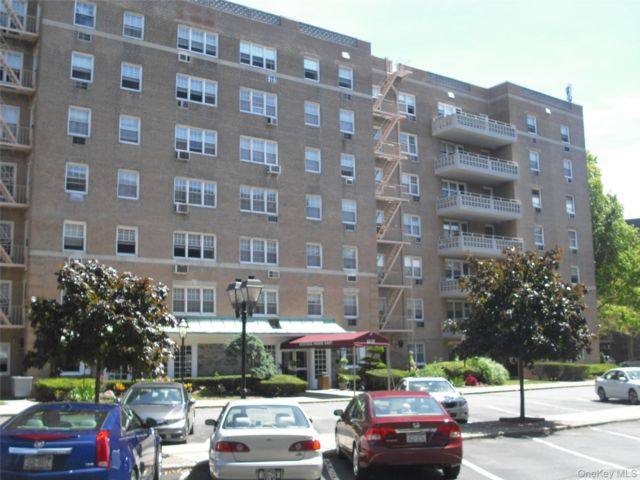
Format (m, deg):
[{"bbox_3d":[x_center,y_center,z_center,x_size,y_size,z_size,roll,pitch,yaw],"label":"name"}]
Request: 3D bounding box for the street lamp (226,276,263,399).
[{"bbox_3d":[-1.616,2.639,15.200,0.400,3.726,1.000,5,-11,-33],"label":"street lamp"}]

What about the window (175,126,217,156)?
[{"bbox_3d":[-6.420,-5.160,36.595,2.300,1.370,0.150,5,-11,-32],"label":"window"}]

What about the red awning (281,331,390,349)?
[{"bbox_3d":[0.638,4.977,34.723,2.013,0.677,6.400,5,-11,-33],"label":"red awning"}]

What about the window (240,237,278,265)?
[{"bbox_3d":[-3.346,0.627,38.861,2.374,1.431,0.150,5,-11,-33],"label":"window"}]

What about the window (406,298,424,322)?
[{"bbox_3d":[6.124,4.492,45.150,1.370,1.360,0.150,5,-11,-32],"label":"window"}]

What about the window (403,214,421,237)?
[{"bbox_3d":[6.253,-0.974,47.576,1.502,1.431,0.150,5,-11,-33],"label":"window"}]

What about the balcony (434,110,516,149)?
[{"bbox_3d":[11.095,-7.812,50.176,6.038,1.079,2.278,5,-11,-33],"label":"balcony"}]

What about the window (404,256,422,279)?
[{"bbox_3d":[6.211,1.832,46.573,1.476,1.409,0.150,5,-11,-33],"label":"window"}]

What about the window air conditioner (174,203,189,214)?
[{"bbox_3d":[-7.133,-1.568,36.018,0.663,0.474,0.450,5,-11,-33],"label":"window air conditioner"}]

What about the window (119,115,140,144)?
[{"bbox_3d":[-9.535,-5.495,35.327,1.041,1.427,0.150,5,-11,-33],"label":"window"}]

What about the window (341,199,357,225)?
[{"bbox_3d":[1.764,-1.681,41.957,1.032,1.418,0.150,5,-11,-33],"label":"window"}]

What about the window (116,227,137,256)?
[{"bbox_3d":[-9.557,0.055,34.848,1.057,1.431,0.150,5,-11,-33],"label":"window"}]

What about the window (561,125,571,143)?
[{"bbox_3d":[18.910,-8.200,54.210,0.950,1.360,0.150,5,-11,-32],"label":"window"}]

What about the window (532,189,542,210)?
[{"bbox_3d":[16.154,-3.075,52.349,1.025,1.427,0.150,5,-11,-33],"label":"window"}]

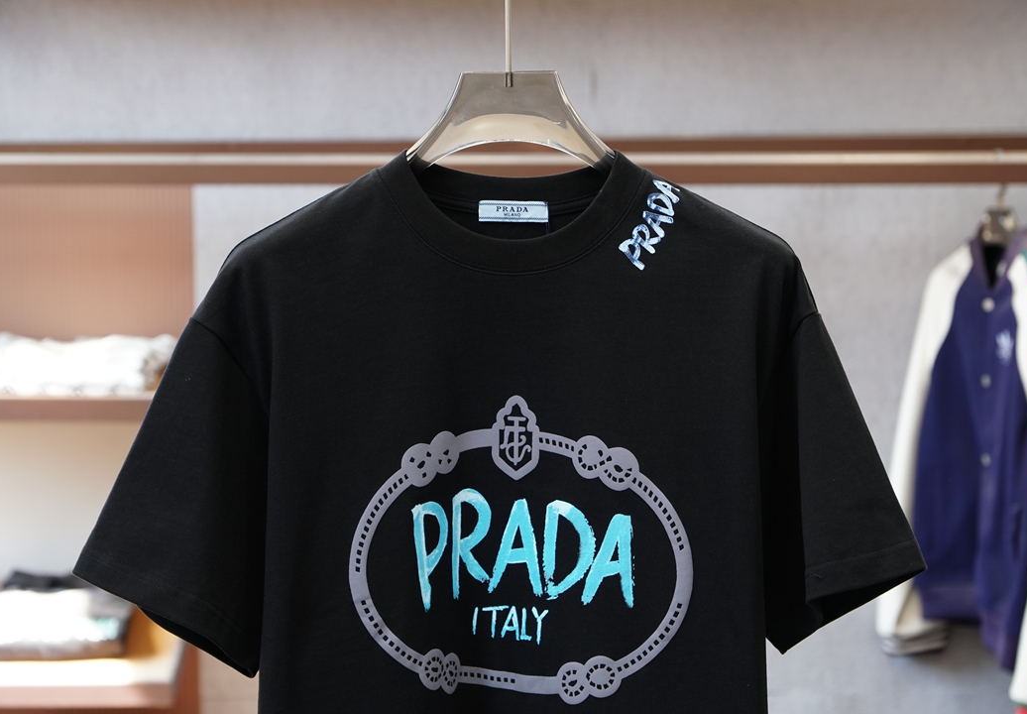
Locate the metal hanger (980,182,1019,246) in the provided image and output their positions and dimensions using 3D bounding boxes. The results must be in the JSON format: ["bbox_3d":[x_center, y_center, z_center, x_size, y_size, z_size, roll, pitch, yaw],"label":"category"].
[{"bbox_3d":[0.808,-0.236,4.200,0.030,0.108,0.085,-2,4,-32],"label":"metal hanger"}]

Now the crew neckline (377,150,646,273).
[{"bbox_3d":[-0.001,-0.128,2.220,0.235,0.108,0.100,0,3,0],"label":"crew neckline"}]

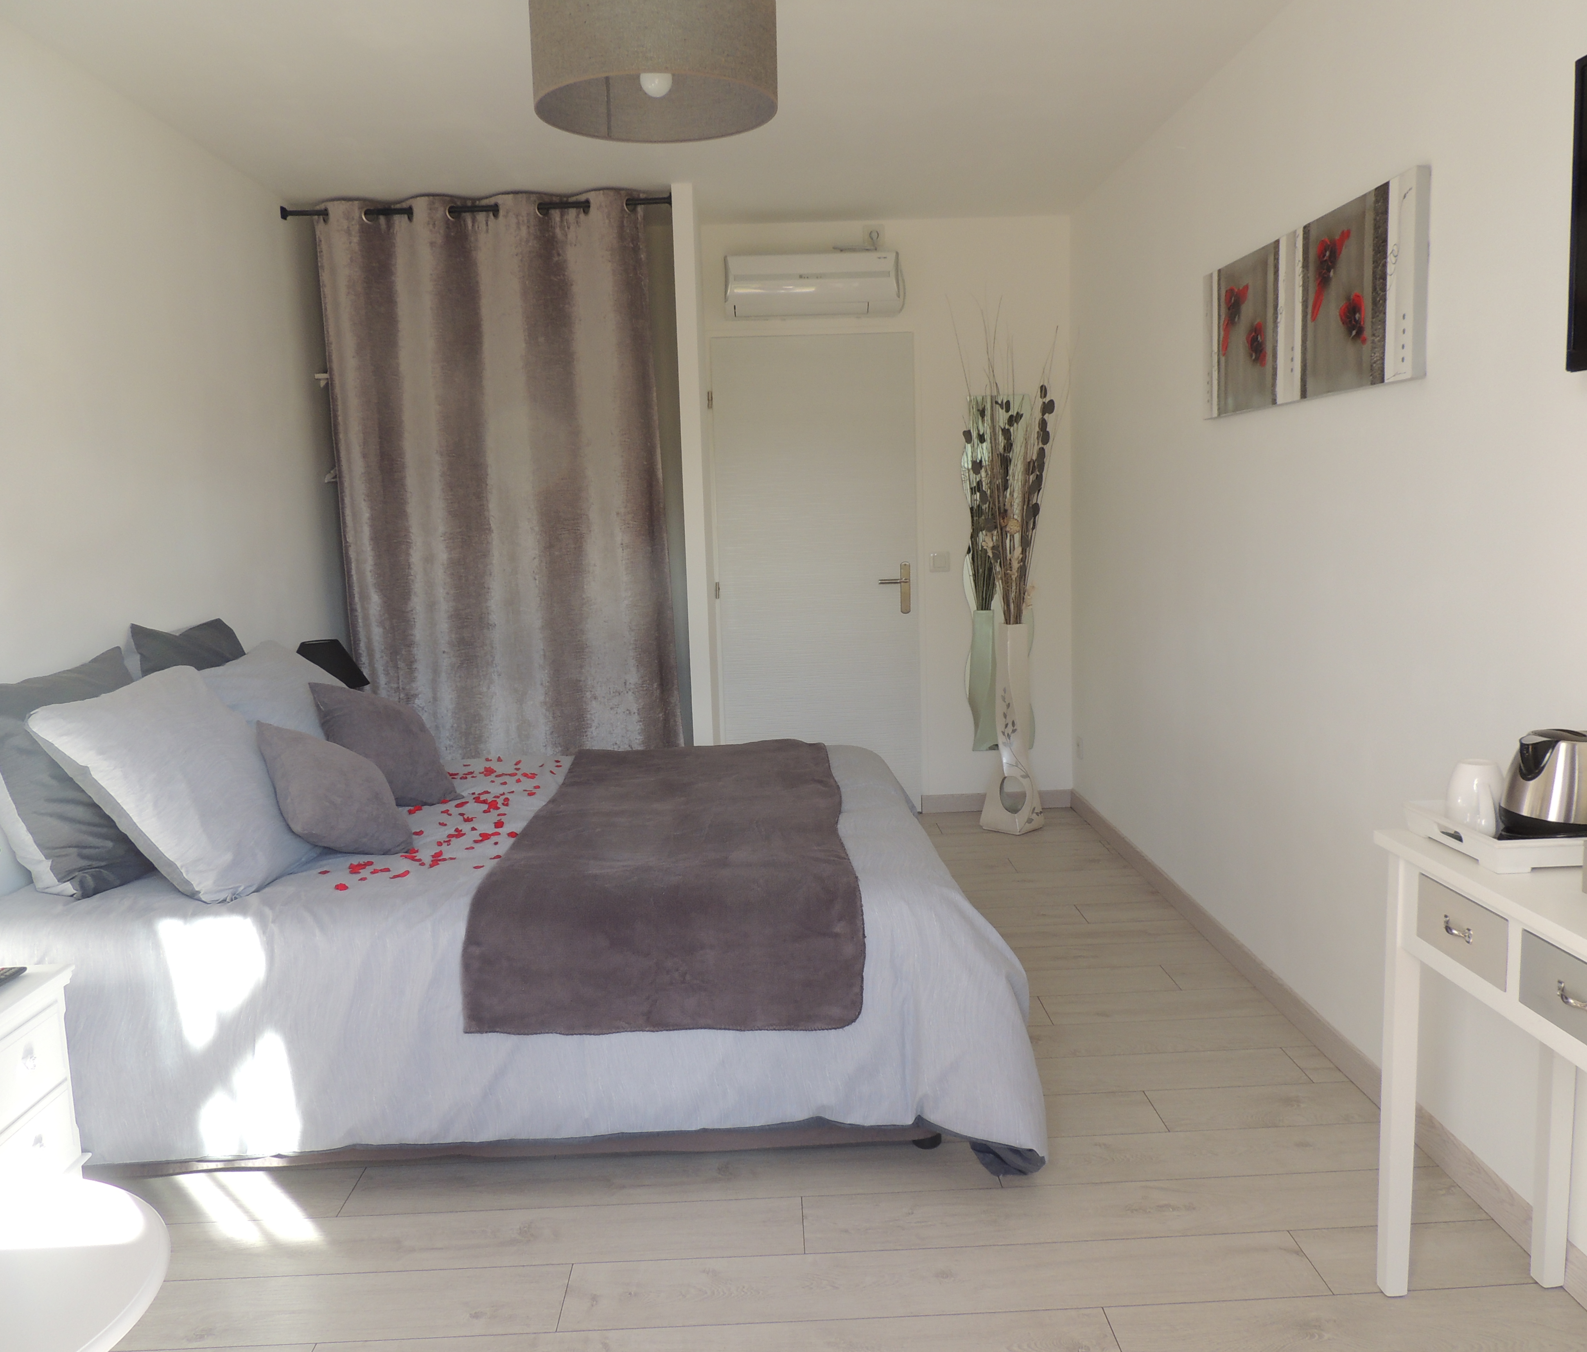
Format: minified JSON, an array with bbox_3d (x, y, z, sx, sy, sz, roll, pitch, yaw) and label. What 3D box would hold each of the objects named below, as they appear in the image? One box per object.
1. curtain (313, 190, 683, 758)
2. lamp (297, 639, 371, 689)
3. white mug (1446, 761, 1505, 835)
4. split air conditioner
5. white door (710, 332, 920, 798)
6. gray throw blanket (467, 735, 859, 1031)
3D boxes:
[{"bbox_3d":[-1.041,-0.472,4.545,1.210,2.450,0.140,-2,8,-1],"label":"curtain"},{"bbox_3d":[-1.571,0.075,4.202,0.285,0.385,0.285,-2,8,-1],"label":"lamp"},{"bbox_3d":[1.062,0.193,1.942,0.083,0.113,0.112,-2,8,-1],"label":"white mug"},{"bbox_3d":[0.083,-1.571,5.040,0.715,0.265,0.200,-2,8,-1],"label":"split air conditioner"},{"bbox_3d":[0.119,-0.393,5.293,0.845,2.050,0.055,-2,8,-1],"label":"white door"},{"bbox_3d":[-0.274,0.444,3.216,0.820,0.280,1.670,-2,8,-1],"label":"gray throw blanket"}]

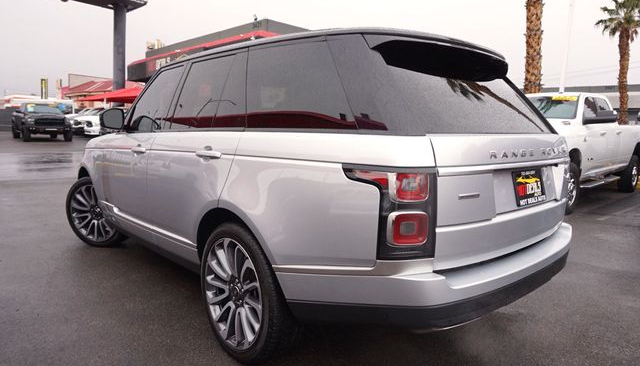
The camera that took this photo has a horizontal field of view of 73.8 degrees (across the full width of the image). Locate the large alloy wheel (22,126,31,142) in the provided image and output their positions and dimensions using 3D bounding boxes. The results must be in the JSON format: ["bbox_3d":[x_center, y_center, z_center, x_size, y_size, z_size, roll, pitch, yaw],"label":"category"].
[{"bbox_3d":[-14.307,-2.376,20.800,0.300,0.820,0.820,-3,8,-42],"label":"large alloy wheel"}]

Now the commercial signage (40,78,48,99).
[{"bbox_3d":[-31.013,-10.638,48.000,0.850,2.300,0.300,-2,7,-34],"label":"commercial signage"}]

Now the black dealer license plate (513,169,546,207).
[{"bbox_3d":[0.987,0.019,1.999,0.305,0.157,0.015,-4,-3,-41],"label":"black dealer license plate"}]

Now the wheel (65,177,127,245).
[{"bbox_3d":[-2.294,0.303,4.514,0.770,0.770,0.280,3,6,16],"label":"wheel"}]

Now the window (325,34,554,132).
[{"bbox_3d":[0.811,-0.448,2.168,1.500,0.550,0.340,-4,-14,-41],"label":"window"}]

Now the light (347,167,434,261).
[{"bbox_3d":[0.249,0.106,1.581,0.230,0.345,0.300,-4,8,-41],"label":"light"}]

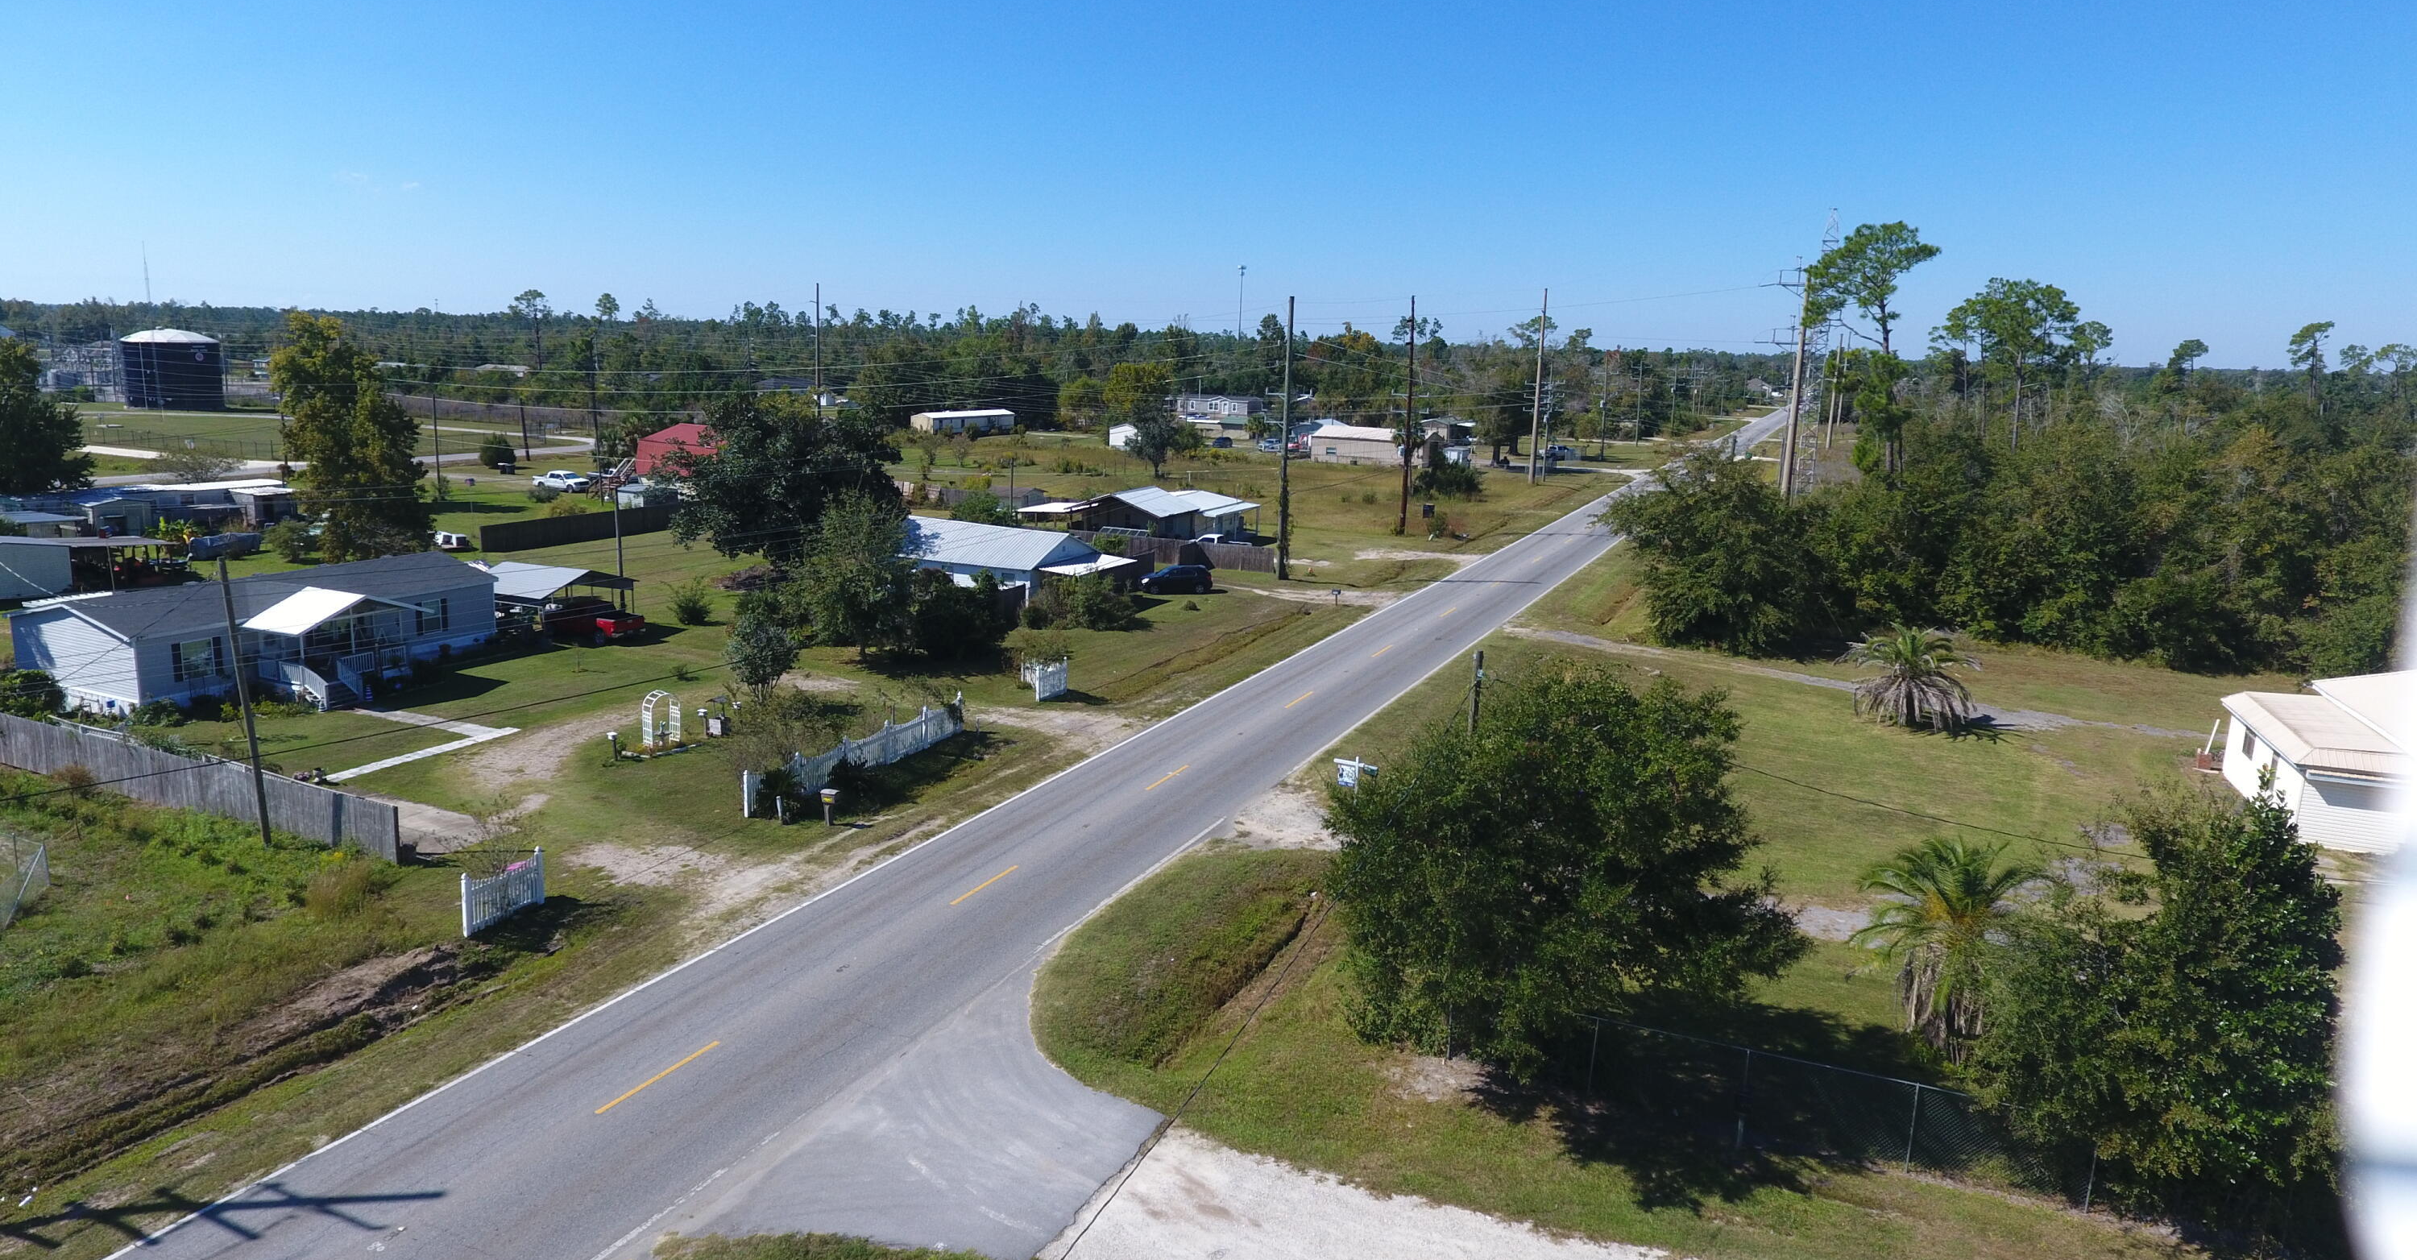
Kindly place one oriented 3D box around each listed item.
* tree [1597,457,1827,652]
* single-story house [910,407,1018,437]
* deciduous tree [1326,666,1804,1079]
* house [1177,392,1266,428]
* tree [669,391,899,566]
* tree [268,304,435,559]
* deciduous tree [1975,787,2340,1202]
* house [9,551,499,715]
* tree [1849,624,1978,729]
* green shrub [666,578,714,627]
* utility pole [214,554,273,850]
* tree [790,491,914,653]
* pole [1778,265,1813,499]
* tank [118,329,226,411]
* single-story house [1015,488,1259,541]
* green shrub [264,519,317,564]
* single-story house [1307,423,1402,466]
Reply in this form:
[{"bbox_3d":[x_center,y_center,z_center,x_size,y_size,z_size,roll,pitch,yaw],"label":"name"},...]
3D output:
[{"bbox_3d":[28.462,-4.634,78.232,11.600,10.200,10.800,6,13,20],"label":"tree"},{"bbox_3d":[-39.726,-33.723,227.094,5.000,4.000,22.500,7,13,24],"label":"single-story house"},{"bbox_3d":[7.416,5.225,30.002,9.600,8.600,9.300,5,12,15],"label":"deciduous tree"},{"bbox_3d":[2.930,-45.769,286.901,15.800,4.300,8.200,7,13,25],"label":"house"},{"bbox_3d":[-27.851,-9.705,92.121,14.600,11.700,13.500,-2,12,-17],"label":"tree"},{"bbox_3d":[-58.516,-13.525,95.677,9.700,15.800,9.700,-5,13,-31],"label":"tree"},{"bbox_3d":[19.256,7.085,28.277,6.000,7.200,5.500,10,15,37],"label":"deciduous tree"},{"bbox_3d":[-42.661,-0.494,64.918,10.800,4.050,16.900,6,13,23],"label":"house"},{"bbox_3d":[30.409,1.842,60.404,5.300,4.300,5.300,7,13,27],"label":"tree"},{"bbox_3d":[-28.265,-1.637,76.167,2.450,2.400,2.400,-3,13,-20],"label":"green shrub"},{"bbox_3d":[-27.816,2.222,40.278,0.270,8.591,0.270,-9,15,-34],"label":"utility pole"},{"bbox_3d":[-17.123,-2.600,66.595,5.900,8.100,5.800,-1,12,-14],"label":"tree"},{"bbox_3d":[63.367,-26.030,150.300,0.600,24.800,0.600,7,13,24],"label":"pole"},{"bbox_3d":[-177.488,-44.795,239.278,13.600,13.000,13.600,-7,15,-36],"label":"tank"},{"bbox_3d":[-5.496,-9.450,111.835,14.400,4.100,15.400,7,13,24],"label":"single-story house"},{"bbox_3d":[-60.240,-5.831,91.587,2.900,2.750,2.800,-6,14,-33],"label":"green shrub"},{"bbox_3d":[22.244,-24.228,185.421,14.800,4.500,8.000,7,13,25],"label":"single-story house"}]

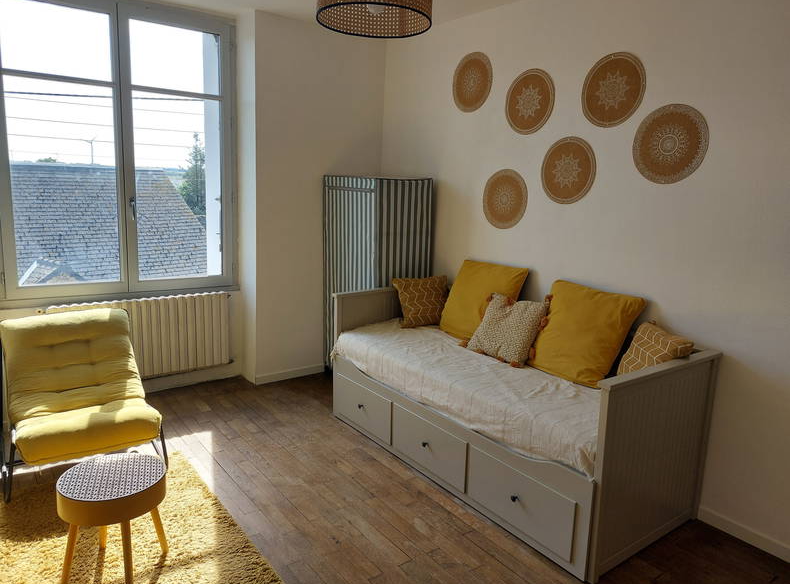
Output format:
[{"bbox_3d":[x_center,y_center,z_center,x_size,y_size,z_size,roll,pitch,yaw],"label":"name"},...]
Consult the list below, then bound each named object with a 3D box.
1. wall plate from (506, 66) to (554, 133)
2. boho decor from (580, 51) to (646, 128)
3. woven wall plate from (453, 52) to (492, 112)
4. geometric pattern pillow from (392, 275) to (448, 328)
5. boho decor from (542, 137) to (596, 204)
[{"bbox_3d":[0.808,-1.155,3.328,0.020,0.380,0.380,-5,12,-36],"label":"wall plate"},{"bbox_3d":[1.142,-1.060,2.875,0.020,0.380,0.380,-5,12,-36],"label":"boho decor"},{"bbox_3d":[0.516,-1.414,3.702,0.020,0.380,0.380,-5,12,-36],"label":"woven wall plate"},{"bbox_3d":[0.193,0.065,3.890,0.390,0.380,0.120,0,-5,-10],"label":"geometric pattern pillow"},{"bbox_3d":[0.989,-0.693,3.132,0.020,0.380,0.380,-5,12,-36],"label":"boho decor"}]

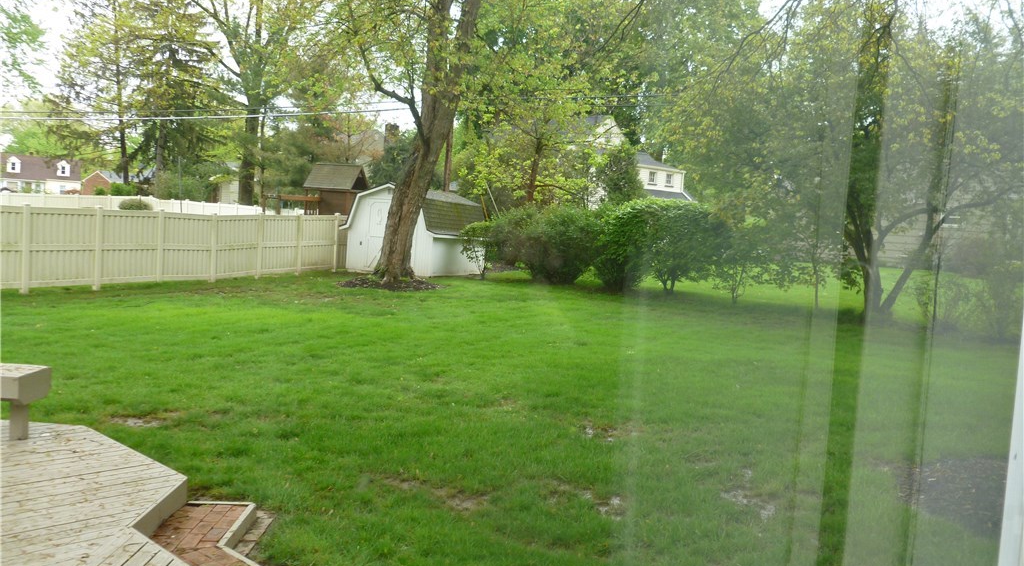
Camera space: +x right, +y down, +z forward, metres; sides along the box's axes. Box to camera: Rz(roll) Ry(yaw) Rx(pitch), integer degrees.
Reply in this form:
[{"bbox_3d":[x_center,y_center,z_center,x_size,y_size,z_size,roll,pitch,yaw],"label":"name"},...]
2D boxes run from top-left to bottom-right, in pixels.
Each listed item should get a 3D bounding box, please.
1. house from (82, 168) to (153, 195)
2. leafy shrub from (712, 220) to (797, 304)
[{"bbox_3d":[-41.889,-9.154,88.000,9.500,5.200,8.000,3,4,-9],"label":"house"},{"bbox_3d":[7.085,-0.614,24.200,2.400,2.450,2.100,5,4,19],"label":"leafy shrub"}]

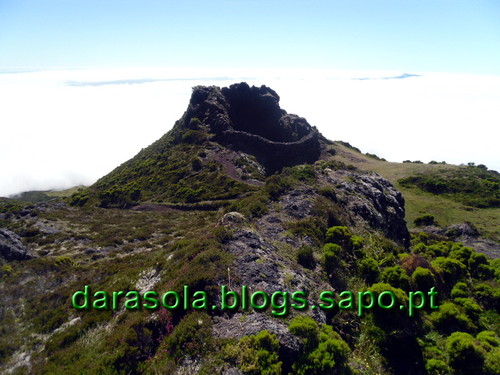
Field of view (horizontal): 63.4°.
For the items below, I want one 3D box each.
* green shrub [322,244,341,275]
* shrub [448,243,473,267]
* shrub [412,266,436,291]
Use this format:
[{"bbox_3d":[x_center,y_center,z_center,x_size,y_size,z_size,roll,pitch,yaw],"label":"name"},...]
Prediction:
[{"bbox_3d":[2.177,1.896,10.800,0.466,0.855,0.490,0,16,0],"label":"green shrub"},{"bbox_3d":[6.767,2.173,13.000,0.748,0.810,0.711,0,16,0],"label":"shrub"},{"bbox_3d":[4.876,2.557,11.300,0.680,0.680,0.660,1,16,0],"label":"shrub"}]

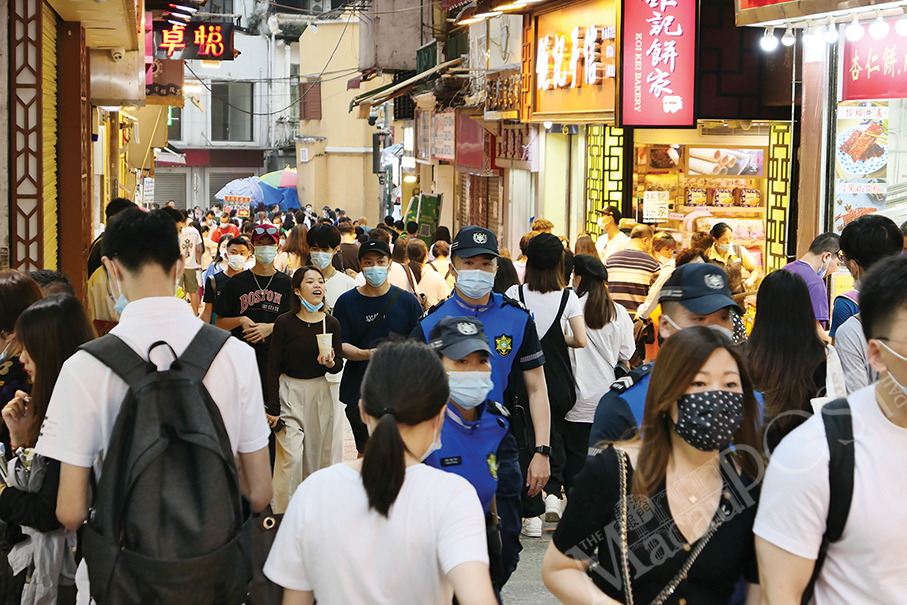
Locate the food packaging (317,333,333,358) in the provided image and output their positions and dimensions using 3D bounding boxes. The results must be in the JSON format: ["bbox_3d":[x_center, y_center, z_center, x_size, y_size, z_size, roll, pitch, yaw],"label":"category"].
[{"bbox_3d":[-0.651,0.217,9.150,0.088,0.138,0.088,0,4,-6],"label":"food packaging"}]

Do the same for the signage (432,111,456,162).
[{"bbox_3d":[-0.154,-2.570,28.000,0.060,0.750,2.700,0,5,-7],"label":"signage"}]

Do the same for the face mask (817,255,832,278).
[{"bbox_3d":[2.106,-0.199,10.300,0.085,0.120,0.130,-1,5,-18],"label":"face mask"}]

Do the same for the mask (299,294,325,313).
[{"bbox_3d":[-0.720,0.005,9.200,0.130,0.085,0.085,-1,3,-17],"label":"mask"}]

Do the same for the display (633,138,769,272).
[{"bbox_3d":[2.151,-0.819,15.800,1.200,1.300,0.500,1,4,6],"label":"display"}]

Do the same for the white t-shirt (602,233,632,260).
[{"bbox_3d":[1.438,-0.318,16.000,0.270,0.660,0.450,-3,6,-34],"label":"white t-shirt"}]

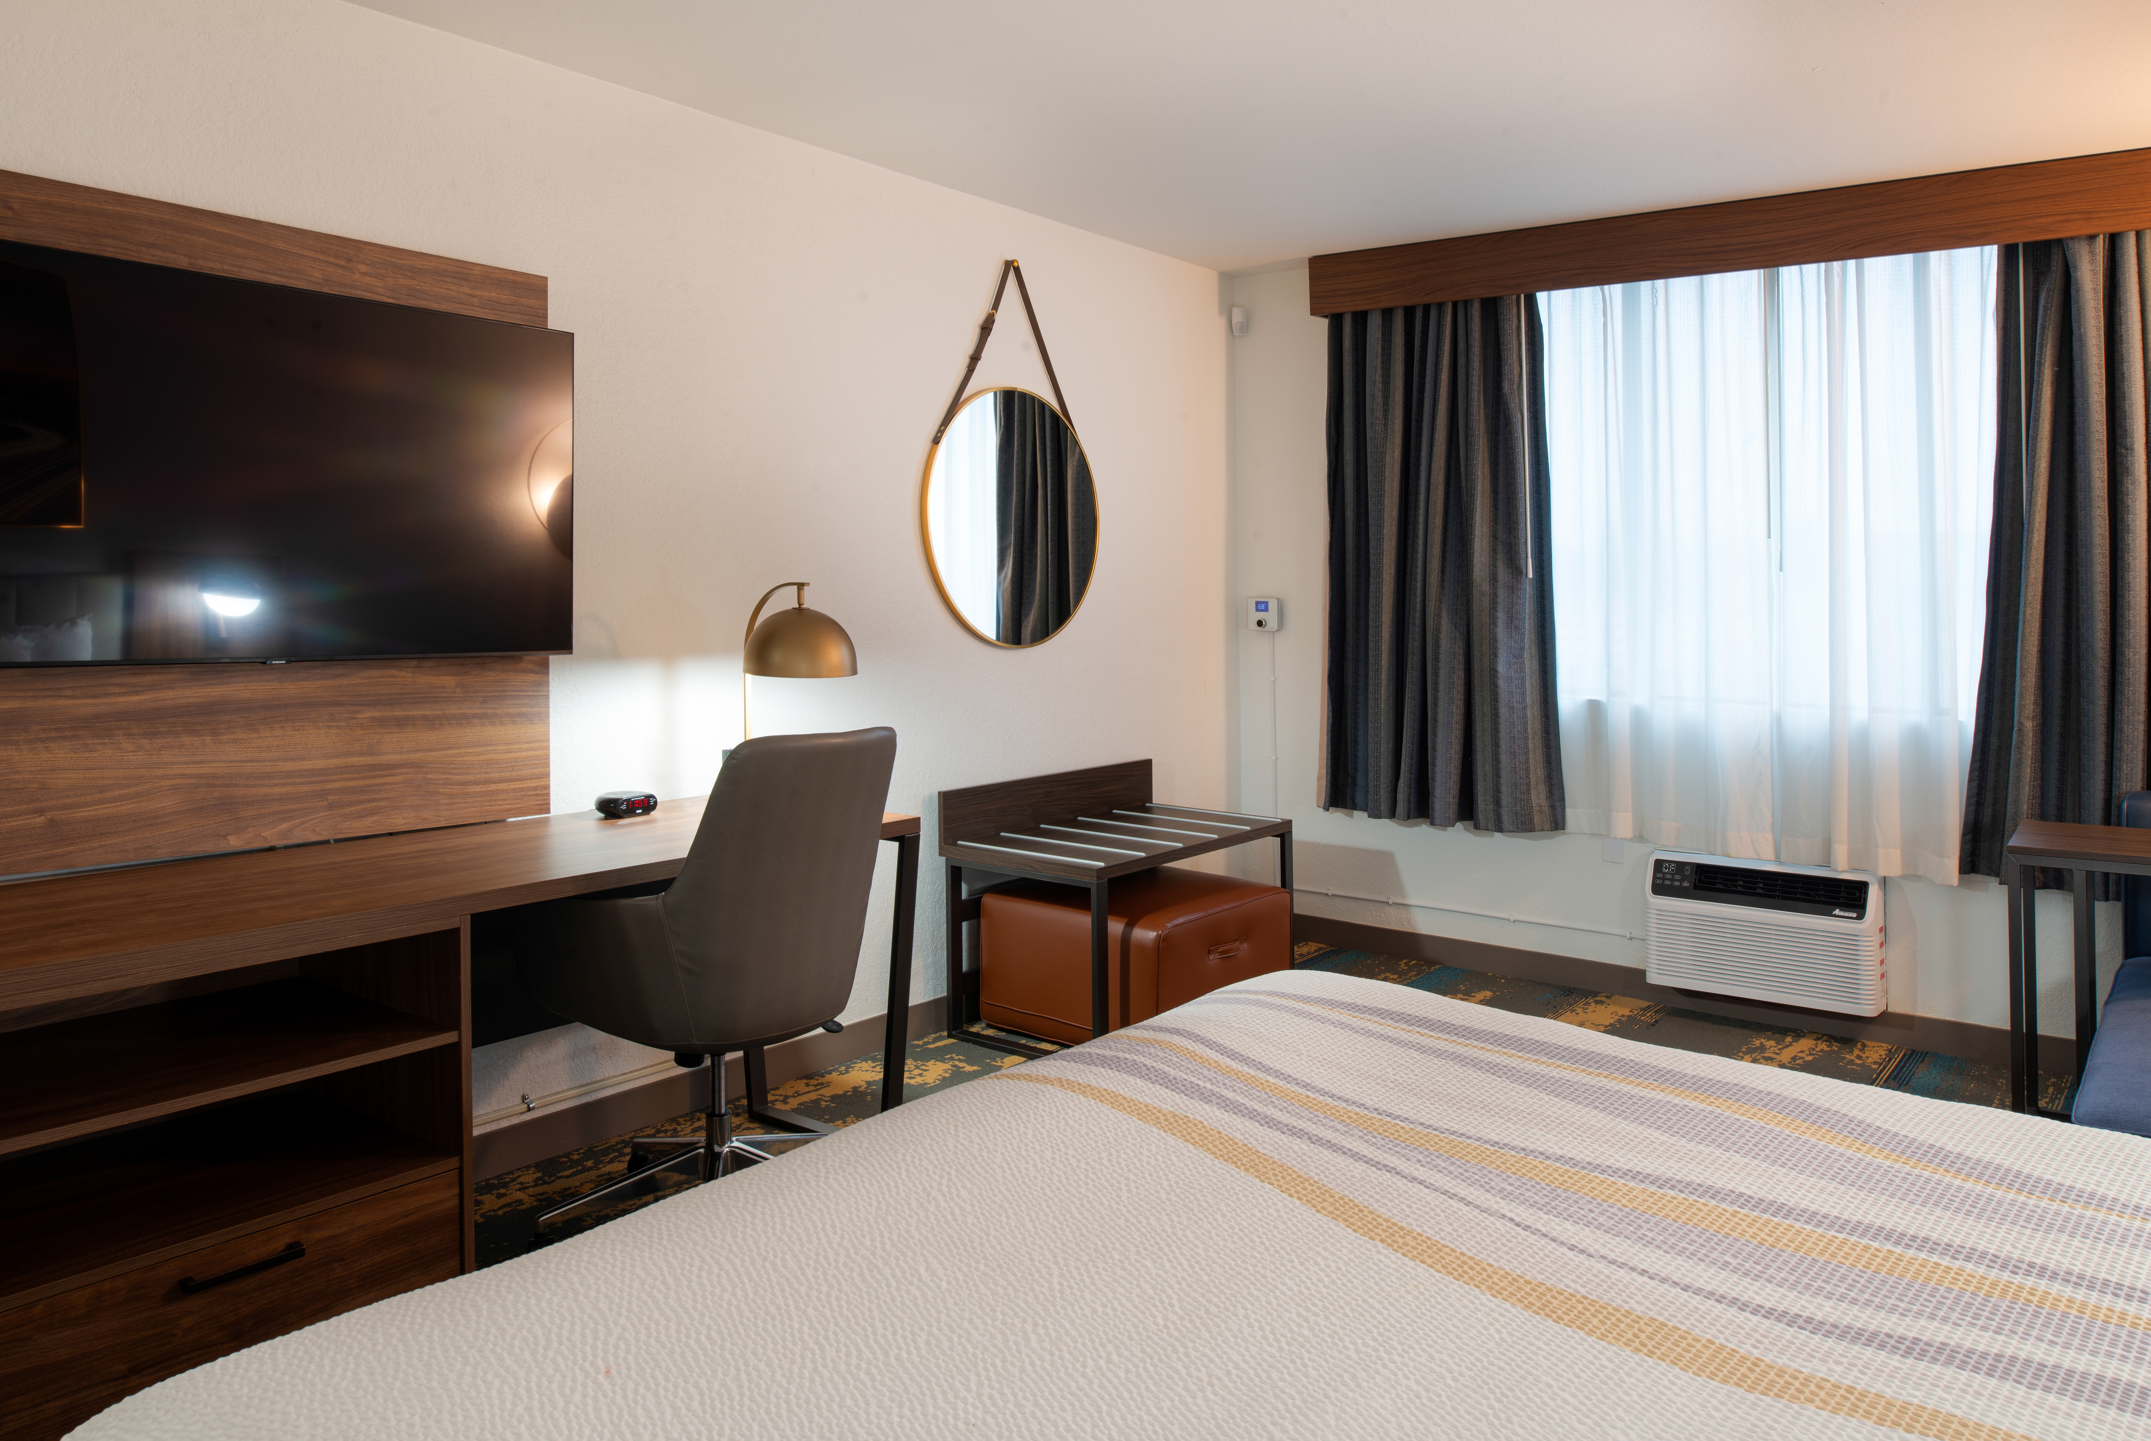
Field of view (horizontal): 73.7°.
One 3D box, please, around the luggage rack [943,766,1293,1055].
[{"bbox_3d":[0.154,0.541,4.351,0.546,0.708,1.042,5,7,37],"label":"luggage rack"}]

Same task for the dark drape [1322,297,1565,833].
[{"bbox_3d":[1.237,-0.539,4.764,0.870,1.771,0.142,5,7,35],"label":"dark drape"}]

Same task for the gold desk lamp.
[{"bbox_3d":[-0.663,-0.054,3.304,0.349,0.531,0.265,5,7,37],"label":"gold desk lamp"}]

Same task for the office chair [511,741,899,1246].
[{"bbox_3d":[-0.715,0.510,2.835,0.688,1.022,0.668,5,6,34],"label":"office chair"}]

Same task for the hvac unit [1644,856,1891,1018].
[{"bbox_3d":[2.092,0.633,4.366,0.648,0.410,0.121,5,7,35],"label":"hvac unit"}]

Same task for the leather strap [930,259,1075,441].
[{"bbox_3d":[-0.190,-1.051,4.141,0.041,0.551,0.607,6,7,40],"label":"leather strap"}]

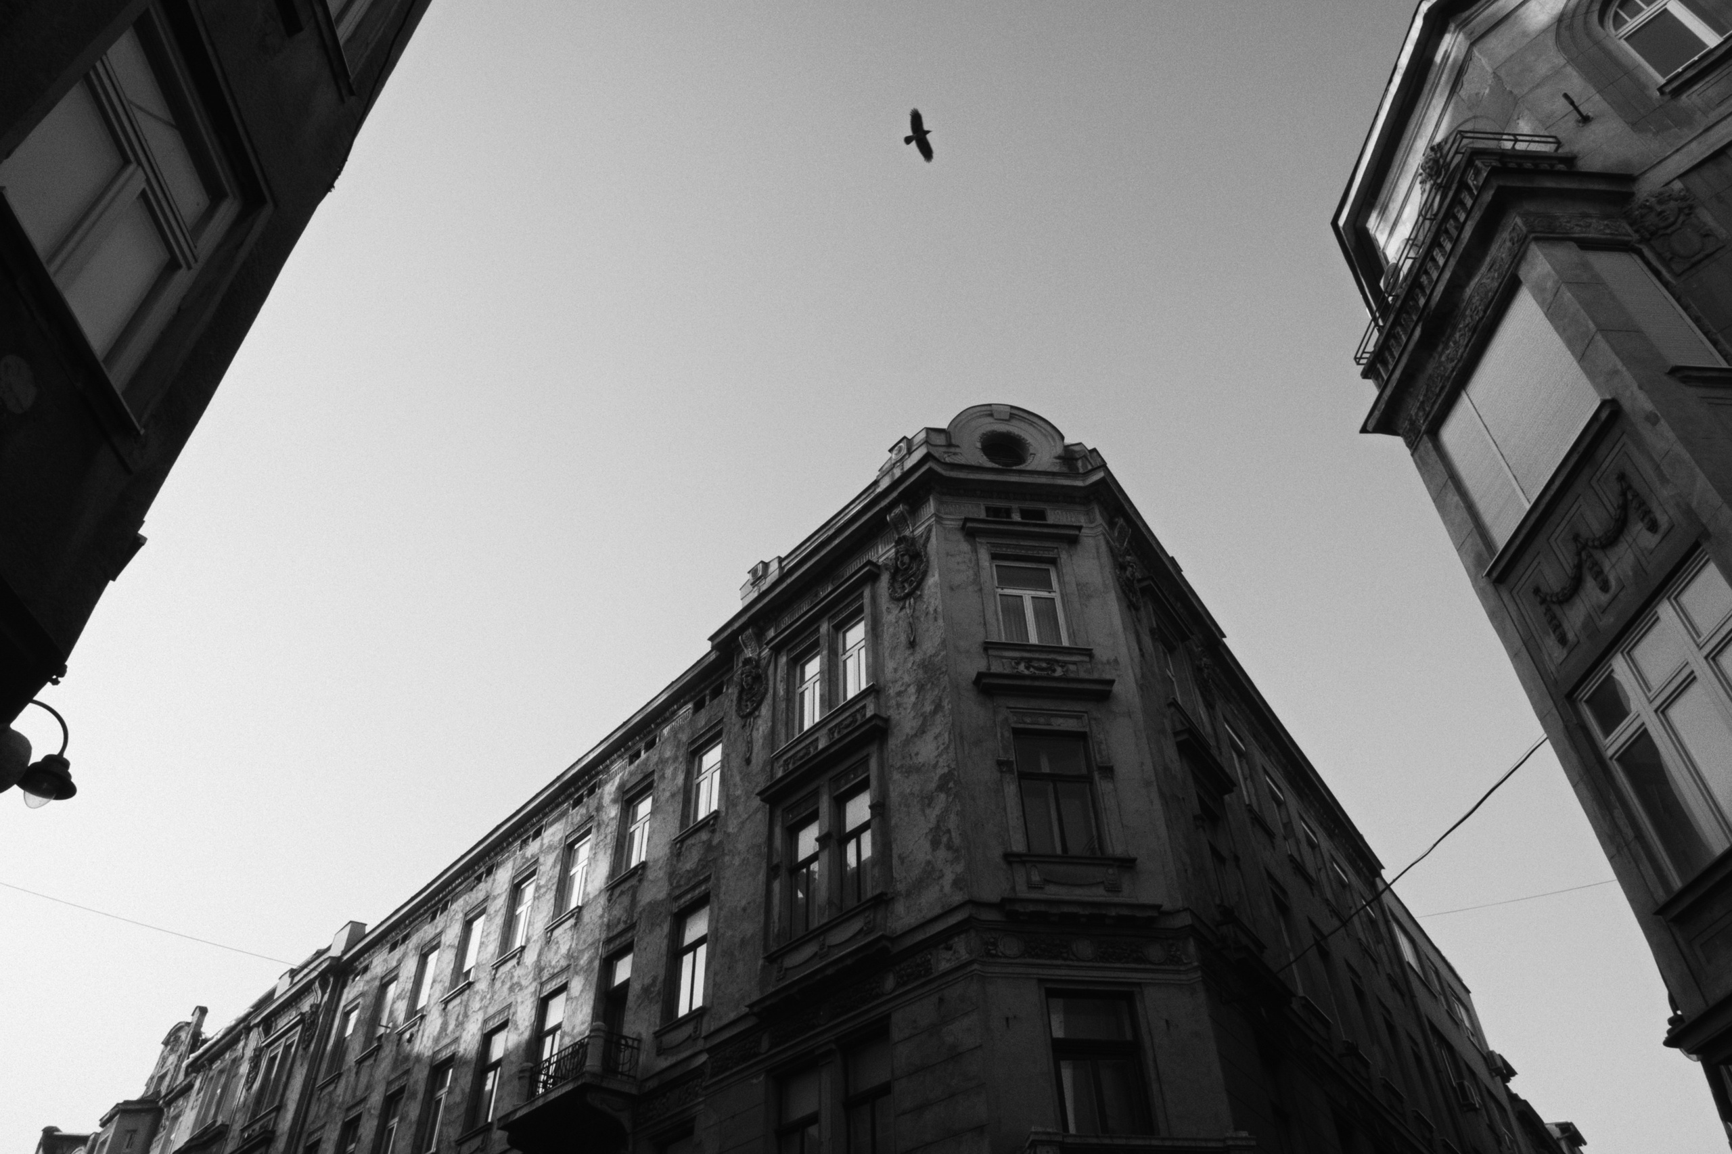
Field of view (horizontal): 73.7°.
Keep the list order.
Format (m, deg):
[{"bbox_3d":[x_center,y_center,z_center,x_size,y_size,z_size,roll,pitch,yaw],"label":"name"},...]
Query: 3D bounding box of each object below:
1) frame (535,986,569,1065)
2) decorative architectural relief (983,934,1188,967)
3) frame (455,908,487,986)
[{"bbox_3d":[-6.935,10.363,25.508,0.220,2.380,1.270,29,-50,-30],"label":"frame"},{"bbox_3d":[3.034,5.170,16.026,2.968,0.428,0.153,4,-42,-6],"label":"decorative architectural relief"},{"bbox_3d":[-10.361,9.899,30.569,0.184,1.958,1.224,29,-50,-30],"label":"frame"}]

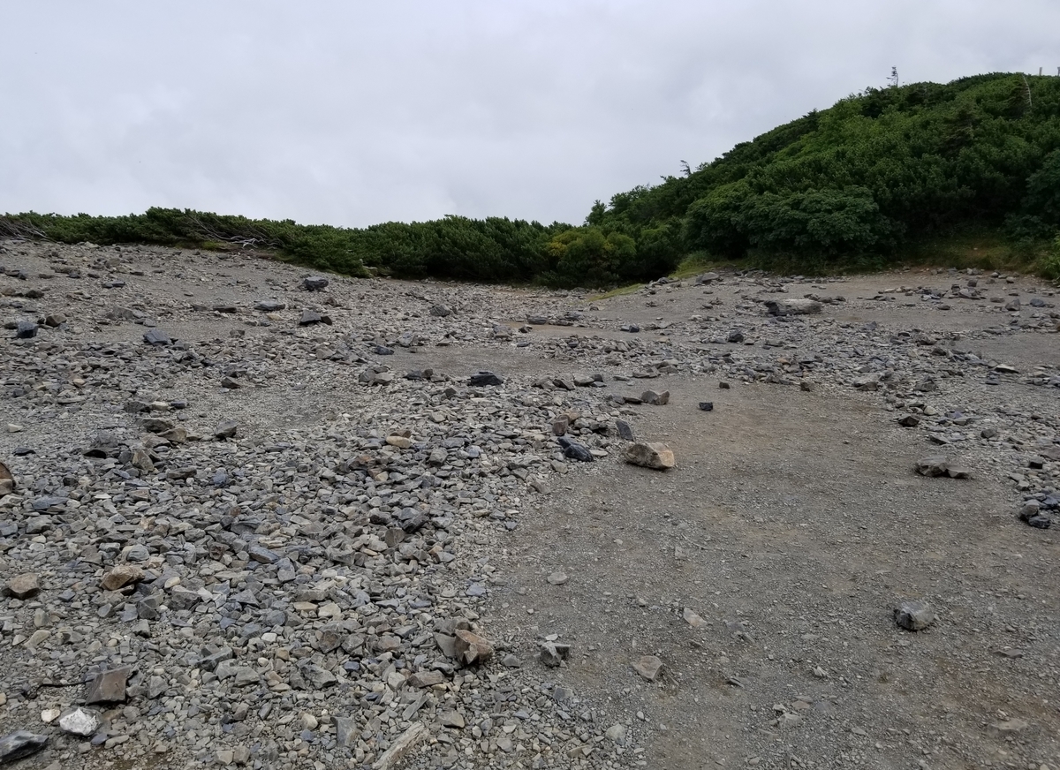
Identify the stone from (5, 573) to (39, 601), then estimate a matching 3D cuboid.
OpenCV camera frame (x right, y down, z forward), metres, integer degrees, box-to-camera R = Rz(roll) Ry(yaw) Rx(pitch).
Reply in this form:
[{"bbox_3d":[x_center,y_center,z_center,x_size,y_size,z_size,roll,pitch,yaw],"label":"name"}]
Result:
[{"bbox_3d":[-2.324,0.923,3.640,0.145,0.090,0.120,-1,4,-25],"label":"stone"}]

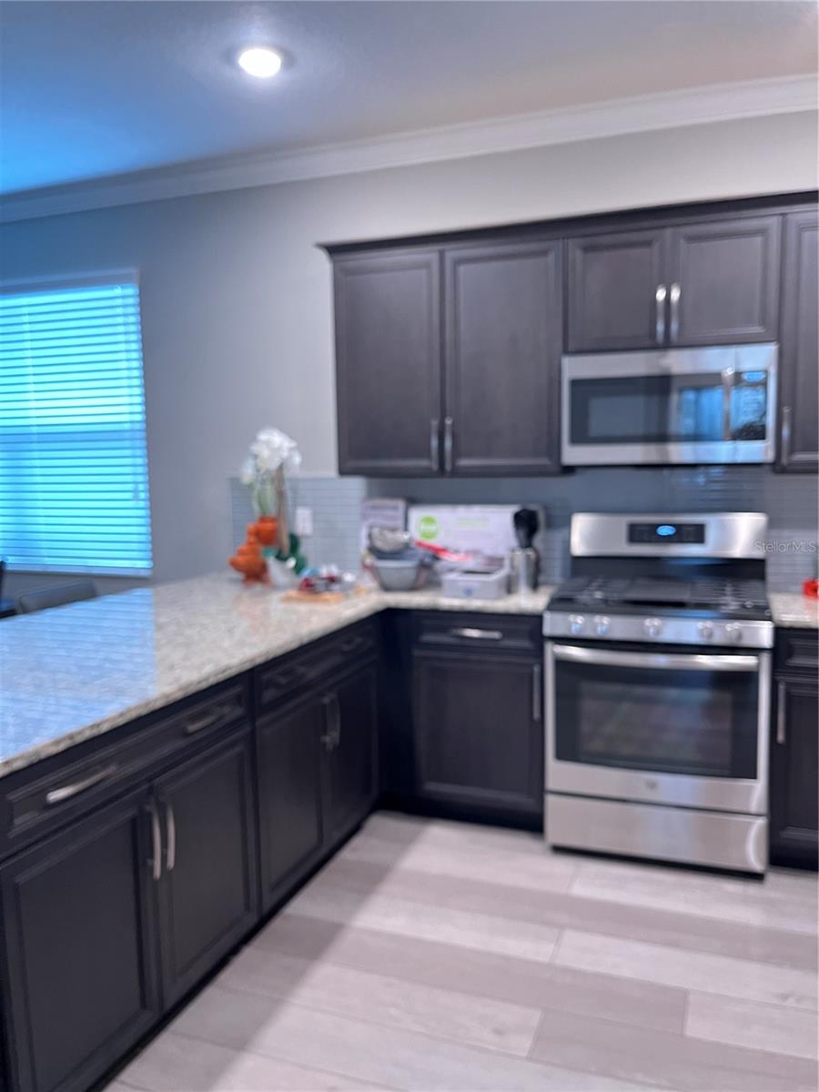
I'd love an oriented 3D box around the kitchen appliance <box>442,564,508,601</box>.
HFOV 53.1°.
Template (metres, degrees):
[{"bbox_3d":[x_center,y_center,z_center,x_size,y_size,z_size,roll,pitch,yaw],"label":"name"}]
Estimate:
[{"bbox_3d":[0.275,0.149,3.344,0.235,0.095,0.195,1,6,20],"label":"kitchen appliance"}]

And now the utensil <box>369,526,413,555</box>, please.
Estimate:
[{"bbox_3d":[-0.080,-0.024,3.529,0.185,0.110,0.185,-1,5,0],"label":"utensil"}]

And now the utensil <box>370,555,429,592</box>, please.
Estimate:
[{"bbox_3d":[-0.030,0.121,3.498,0.225,0.130,0.225,1,6,20],"label":"utensil"}]

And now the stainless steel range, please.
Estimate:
[{"bbox_3d":[0.959,0.508,3.157,0.760,1.220,0.710,1,6,20],"label":"stainless steel range"}]

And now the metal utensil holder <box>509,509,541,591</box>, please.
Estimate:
[{"bbox_3d":[0.477,0.020,3.379,0.115,0.340,0.115,1,6,20],"label":"metal utensil holder"}]

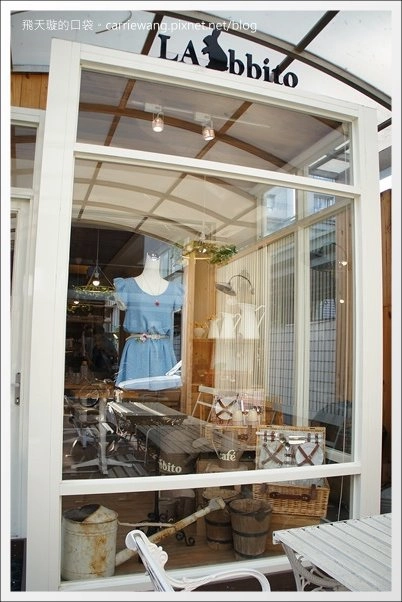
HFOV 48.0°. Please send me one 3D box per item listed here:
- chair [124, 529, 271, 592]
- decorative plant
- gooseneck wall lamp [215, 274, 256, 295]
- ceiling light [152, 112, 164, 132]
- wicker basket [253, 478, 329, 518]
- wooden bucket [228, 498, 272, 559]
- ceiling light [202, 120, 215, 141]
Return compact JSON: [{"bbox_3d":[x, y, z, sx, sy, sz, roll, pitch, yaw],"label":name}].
[{"bbox_3d":[0.091,1.221,1.383,0.590,0.850,0.570,3,-5,-18],"label":"chair"},{"bbox_3d":[0.067,-0.467,4.350,0.560,0.170,0.560,1,-5,0],"label":"decorative plant"},{"bbox_3d":[0.328,-0.157,4.420,0.400,0.210,0.240,3,-5,-18],"label":"gooseneck wall lamp"},{"bbox_3d":[-0.309,-1.296,3.280,0.085,0.140,0.085,3,-5,-18],"label":"ceiling light"},{"bbox_3d":[0.573,1.257,2.946,0.470,0.190,0.320,1,-5,6],"label":"wicker basket"},{"bbox_3d":[0.305,1.415,2.810,0.275,0.270,0.275,1,-5,0],"label":"wooden bucket"},{"bbox_3d":[0.056,-1.283,3.400,0.085,0.140,0.085,3,-5,-18],"label":"ceiling light"}]

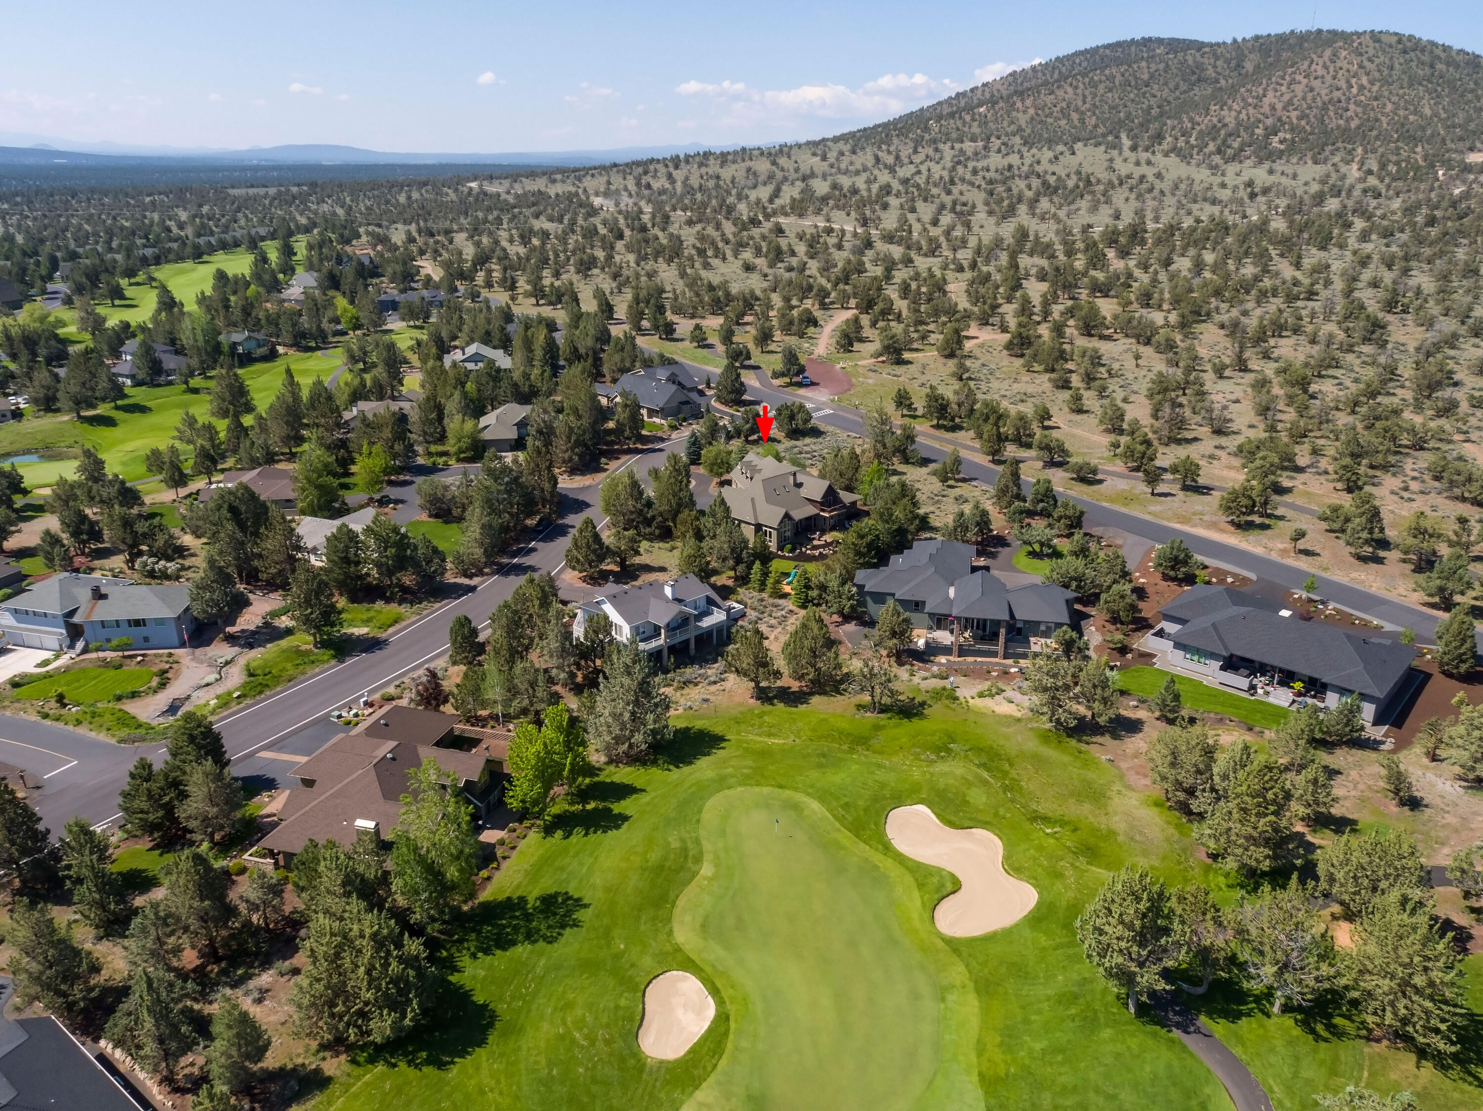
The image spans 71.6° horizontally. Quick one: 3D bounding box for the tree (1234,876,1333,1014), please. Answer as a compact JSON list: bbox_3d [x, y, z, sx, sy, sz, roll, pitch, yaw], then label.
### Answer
[{"bbox_3d":[38.103,27.500,72.621,6.987,12.416,6.987,0,22,0],"label":"tree"}]

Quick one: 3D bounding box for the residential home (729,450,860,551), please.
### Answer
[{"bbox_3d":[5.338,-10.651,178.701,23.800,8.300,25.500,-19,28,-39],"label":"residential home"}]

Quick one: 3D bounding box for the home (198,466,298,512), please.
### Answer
[{"bbox_3d":[-87.700,-11.790,186.600,18.500,6.000,14.000,0,21,0],"label":"home"}]

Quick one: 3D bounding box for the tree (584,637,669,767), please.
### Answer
[{"bbox_3d":[-12.100,16.010,110.890,8.840,13.040,8.840,0,21,0],"label":"tree"}]

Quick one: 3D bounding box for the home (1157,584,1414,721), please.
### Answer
[{"bbox_3d":[66.290,10.301,126.569,26.500,5.700,19.600,18,28,38],"label":"home"}]

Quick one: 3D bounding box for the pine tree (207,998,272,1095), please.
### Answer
[{"bbox_3d":[-35.090,34.100,71.690,4.390,7.840,4.390,0,21,0],"label":"pine tree"}]

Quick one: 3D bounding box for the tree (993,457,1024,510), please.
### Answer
[{"bbox_3d":[47.950,-12.850,184.430,5.610,9.560,5.610,0,21,0],"label":"tree"}]

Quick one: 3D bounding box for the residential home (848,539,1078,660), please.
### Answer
[{"bbox_3d":[31.020,4.980,142.300,29.400,7.840,25.680,4,22,9],"label":"residential home"}]

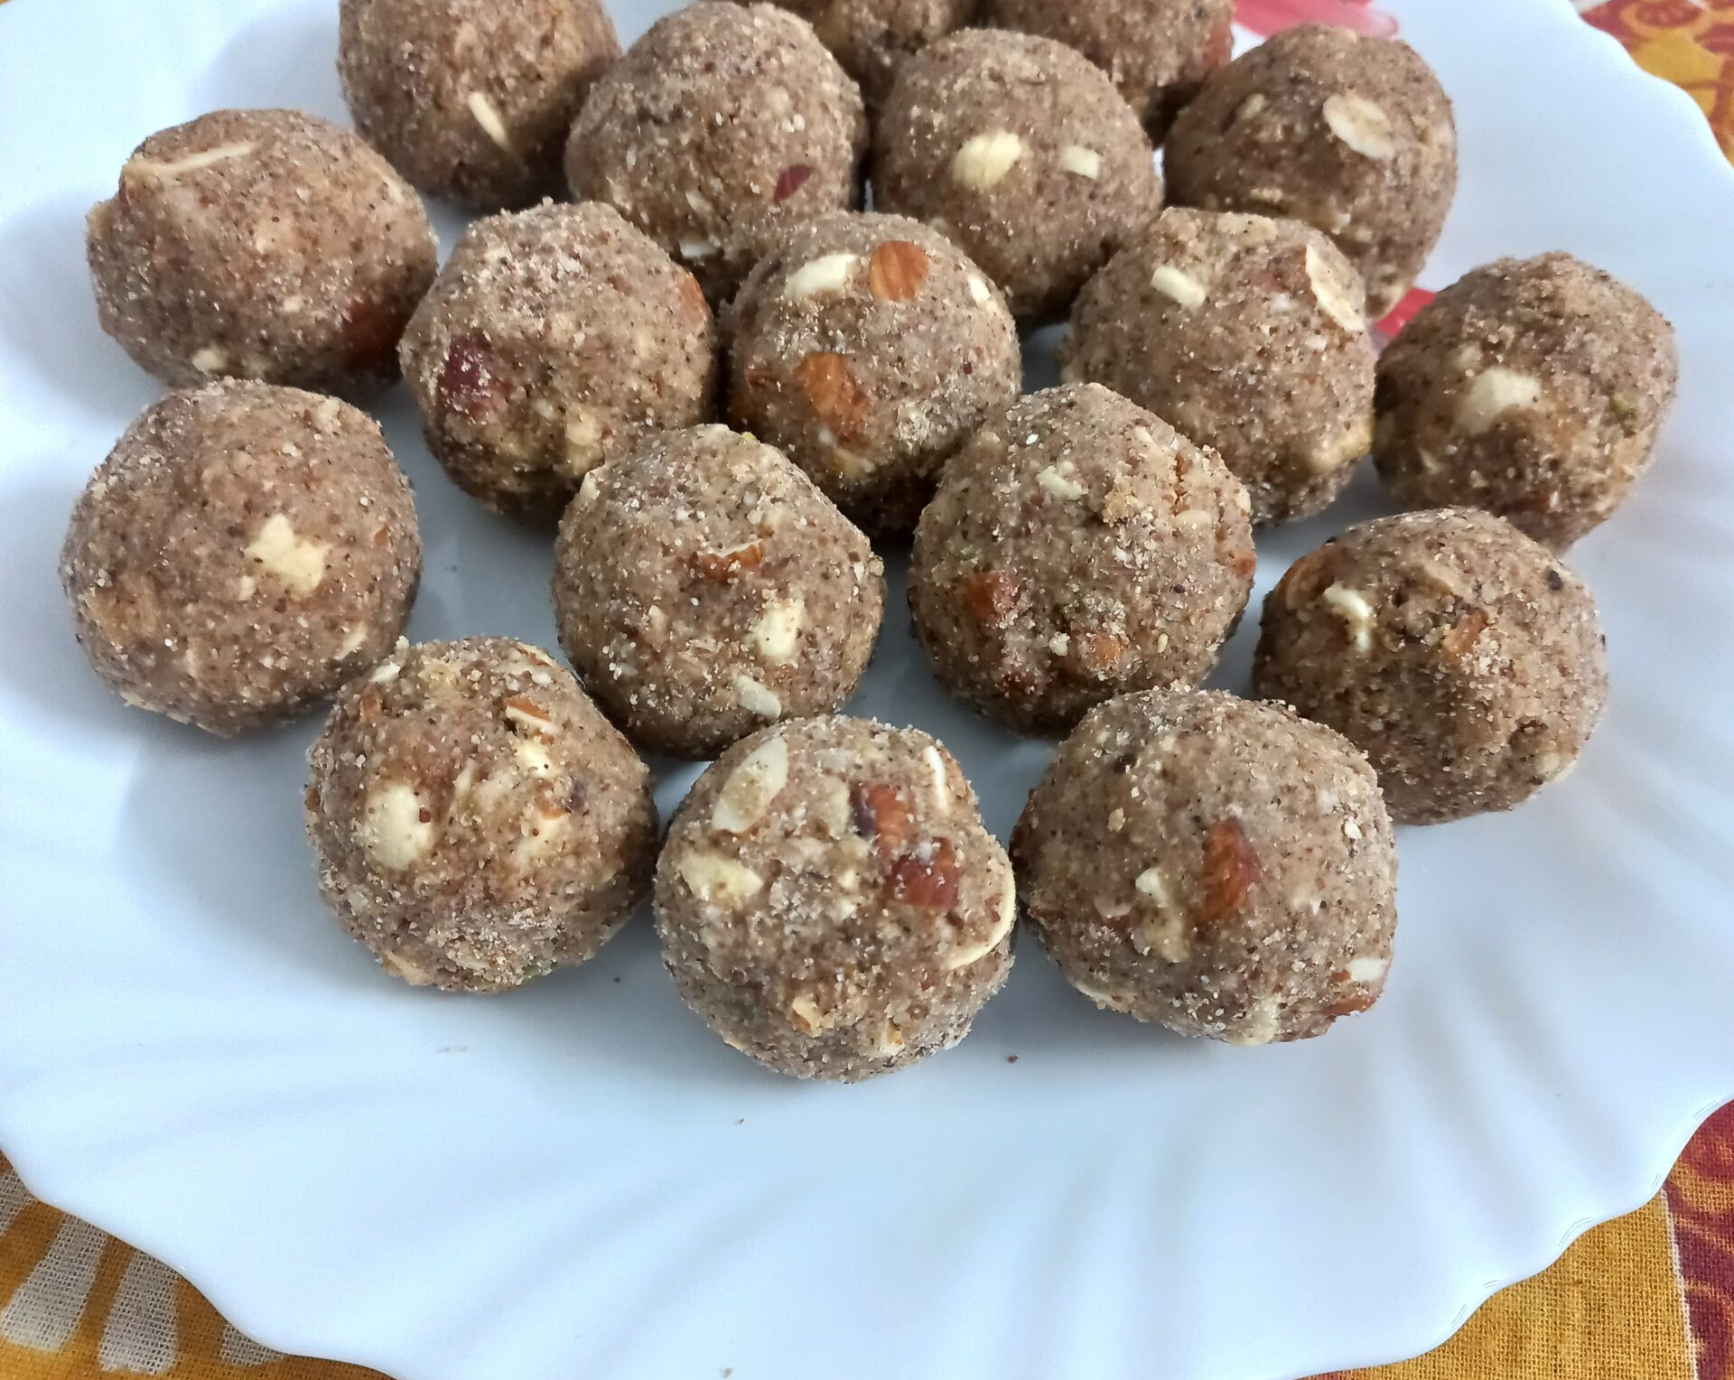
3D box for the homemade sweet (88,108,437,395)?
[{"bbox_3d":[-0.079,-0.057,0.221,0.043,0.037,0.040,0,59,-4],"label":"homemade sweet"}]

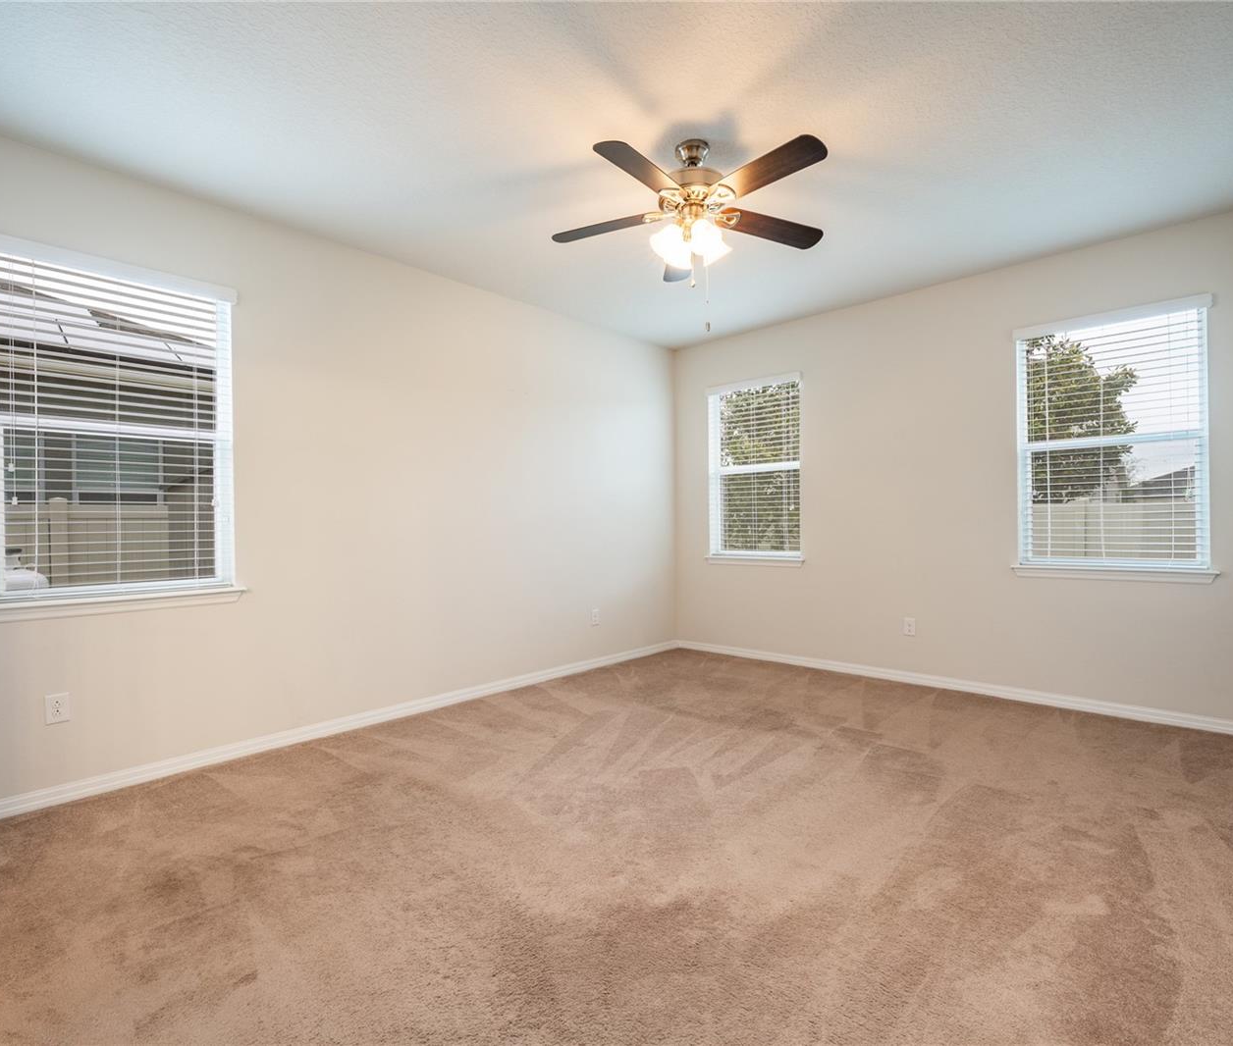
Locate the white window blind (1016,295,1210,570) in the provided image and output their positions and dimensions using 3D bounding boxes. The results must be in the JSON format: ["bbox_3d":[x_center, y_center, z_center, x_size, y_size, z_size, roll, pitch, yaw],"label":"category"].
[{"bbox_3d":[2.849,-0.478,3.549,0.885,1.465,0.070,-1,0,43],"label":"white window blind"}]

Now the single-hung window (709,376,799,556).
[{"bbox_3d":[1.151,-0.455,5.138,0.885,1.475,0.070,-1,0,43],"label":"single-hung window"}]

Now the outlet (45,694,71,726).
[{"bbox_3d":[-2.348,0.783,2.569,0.010,0.118,0.072,-1,0,43],"label":"outlet"}]

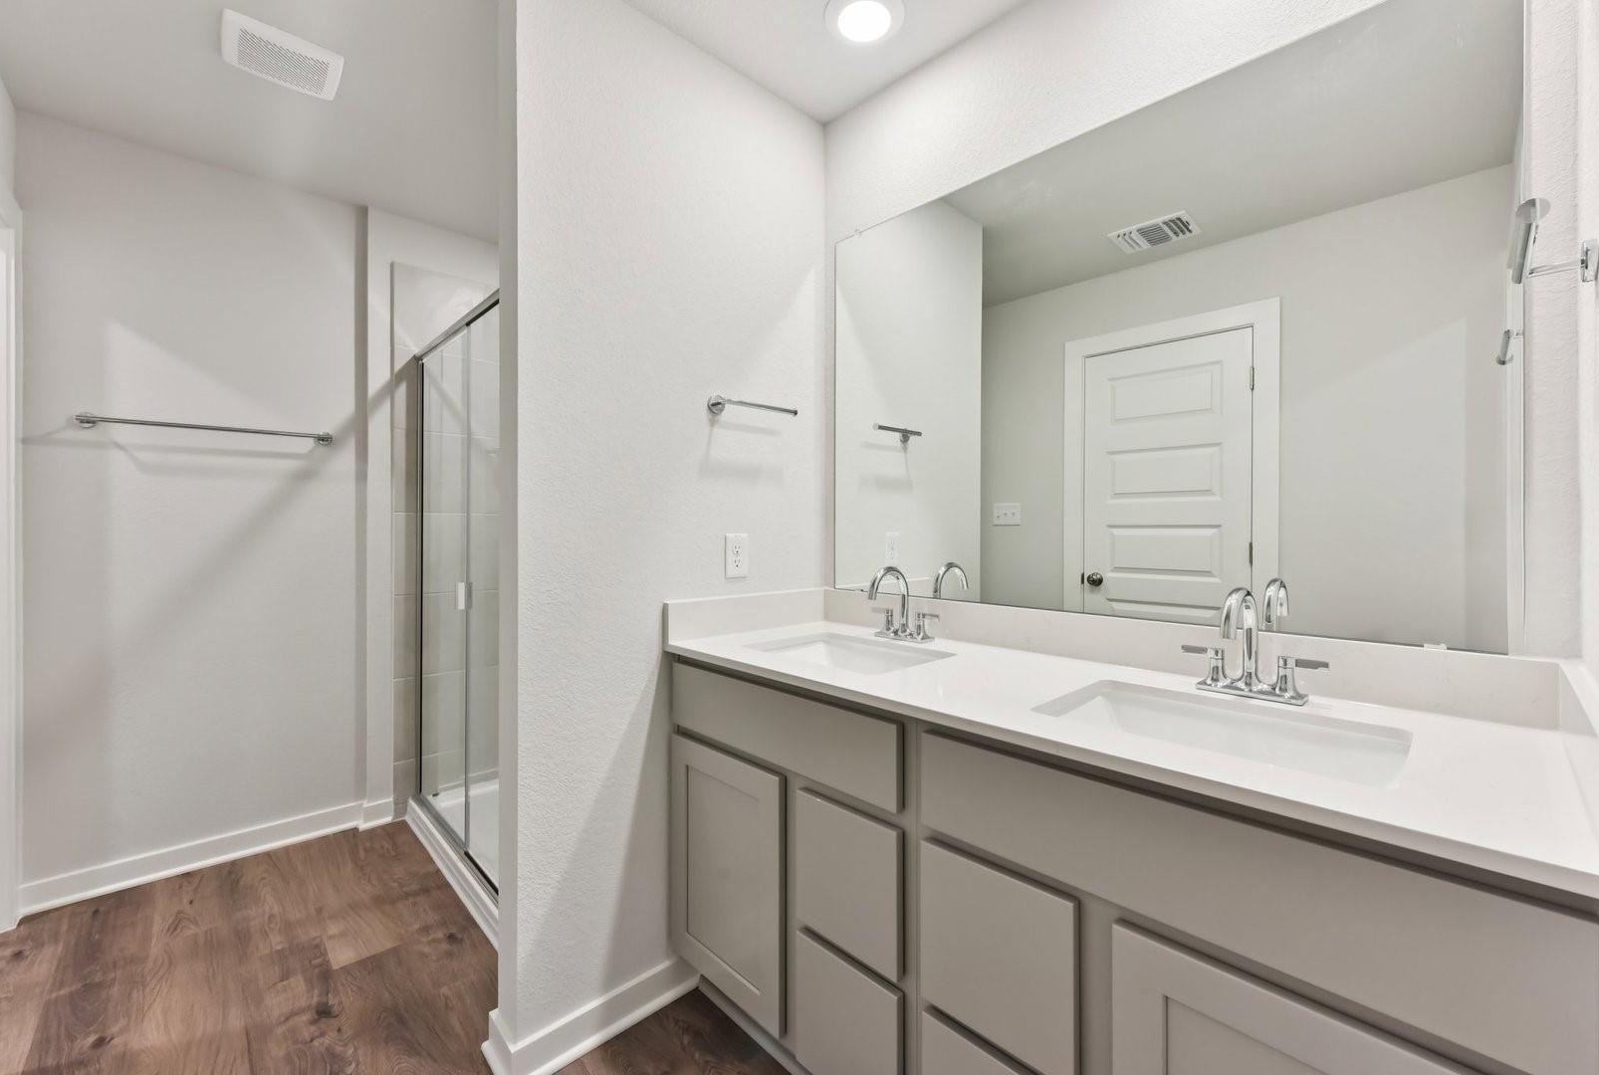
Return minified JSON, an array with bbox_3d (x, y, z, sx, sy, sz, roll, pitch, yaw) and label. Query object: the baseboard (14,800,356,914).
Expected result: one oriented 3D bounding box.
[{"bbox_3d":[-2.056,1.100,2.196,0.848,0.083,0.026,0,1,-44],"label":"baseboard"}]

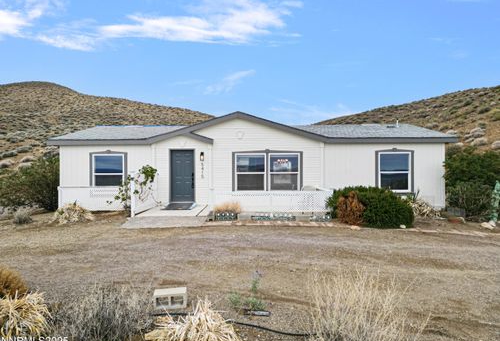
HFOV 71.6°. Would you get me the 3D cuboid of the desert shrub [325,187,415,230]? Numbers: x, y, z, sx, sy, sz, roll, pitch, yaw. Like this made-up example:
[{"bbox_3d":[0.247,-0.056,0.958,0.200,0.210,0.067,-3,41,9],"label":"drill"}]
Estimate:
[{"bbox_3d":[3.520,0.980,10.200,2.500,1.120,1.900,0,0,0],"label":"desert shrub"}]

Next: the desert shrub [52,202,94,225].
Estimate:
[{"bbox_3d":[-5.430,1.270,10.650,1.270,0.640,1.100,0,0,0],"label":"desert shrub"}]

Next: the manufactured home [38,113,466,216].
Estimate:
[{"bbox_3d":[0.120,-0.370,17.100,15.300,3.750,8.300,0,0,0],"label":"manufactured home"}]

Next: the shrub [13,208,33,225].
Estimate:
[{"bbox_3d":[-6.830,1.340,10.400,0.600,0.520,0.580,0,0,0],"label":"shrub"}]

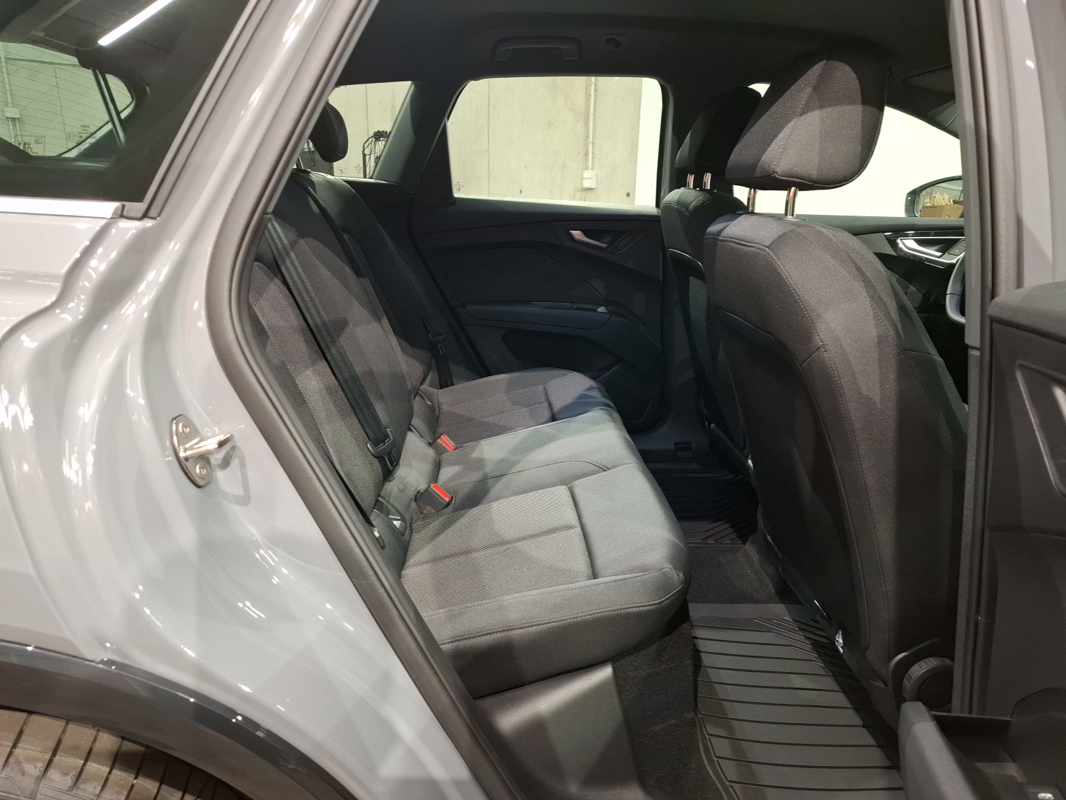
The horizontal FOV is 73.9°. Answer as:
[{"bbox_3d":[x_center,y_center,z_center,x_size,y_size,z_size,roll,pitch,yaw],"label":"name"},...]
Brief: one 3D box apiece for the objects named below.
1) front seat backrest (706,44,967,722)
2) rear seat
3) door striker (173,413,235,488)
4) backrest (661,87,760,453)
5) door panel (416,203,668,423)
[{"bbox_3d":[0.509,-0.043,1.149,0.270,0.940,0.510,-19,18,4],"label":"front seat backrest"},{"bbox_3d":[-0.161,-0.174,1.491,0.850,0.880,1.290,0,18,-2],"label":"rear seat"},{"bbox_3d":[-0.333,0.050,0.729,0.047,0.078,0.038,-11,13,21],"label":"door striker"},{"bbox_3d":[0.571,-0.297,1.879,0.270,0.940,0.510,-19,18,4],"label":"backrest"},{"bbox_3d":[0.029,-0.243,2.232,0.790,0.735,0.130,0,18,-2],"label":"door panel"}]

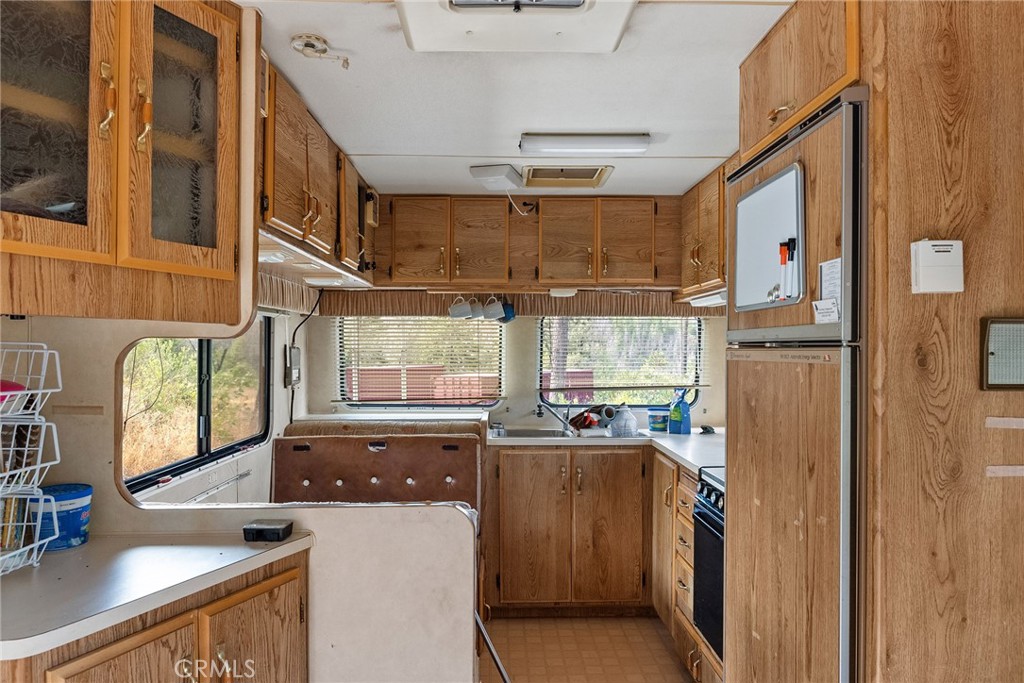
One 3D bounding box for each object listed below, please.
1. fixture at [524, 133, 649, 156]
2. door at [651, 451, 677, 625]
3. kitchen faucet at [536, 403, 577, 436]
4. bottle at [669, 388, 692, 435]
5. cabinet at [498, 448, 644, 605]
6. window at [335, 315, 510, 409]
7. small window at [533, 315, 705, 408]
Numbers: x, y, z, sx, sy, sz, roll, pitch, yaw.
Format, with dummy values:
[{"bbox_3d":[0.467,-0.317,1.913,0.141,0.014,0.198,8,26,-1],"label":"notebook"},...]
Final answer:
[{"bbox_3d":[0.258,-0.699,2.435,0.455,0.045,0.130,0,0,-1],"label":"fixture"},{"bbox_3d":[0.639,0.829,2.879,0.025,0.678,0.337,0,0,-1],"label":"door"},{"bbox_3d":[0.213,0.373,3.266,0.192,0.163,0.080,0,0,-10],"label":"kitchen faucet"},{"bbox_3d":[0.808,0.334,3.277,0.078,0.222,0.067,0,-1,41],"label":"bottle"},{"bbox_3d":[0.263,0.830,3.306,0.658,0.709,0.470,0,0,-1],"label":"cabinet"},{"bbox_3d":[-0.472,0.103,3.524,0.875,0.495,0.050,0,0,-1],"label":"window"},{"bbox_3d":[0.566,0.087,3.515,0.873,0.463,0.040,0,0,-1],"label":"small window"}]

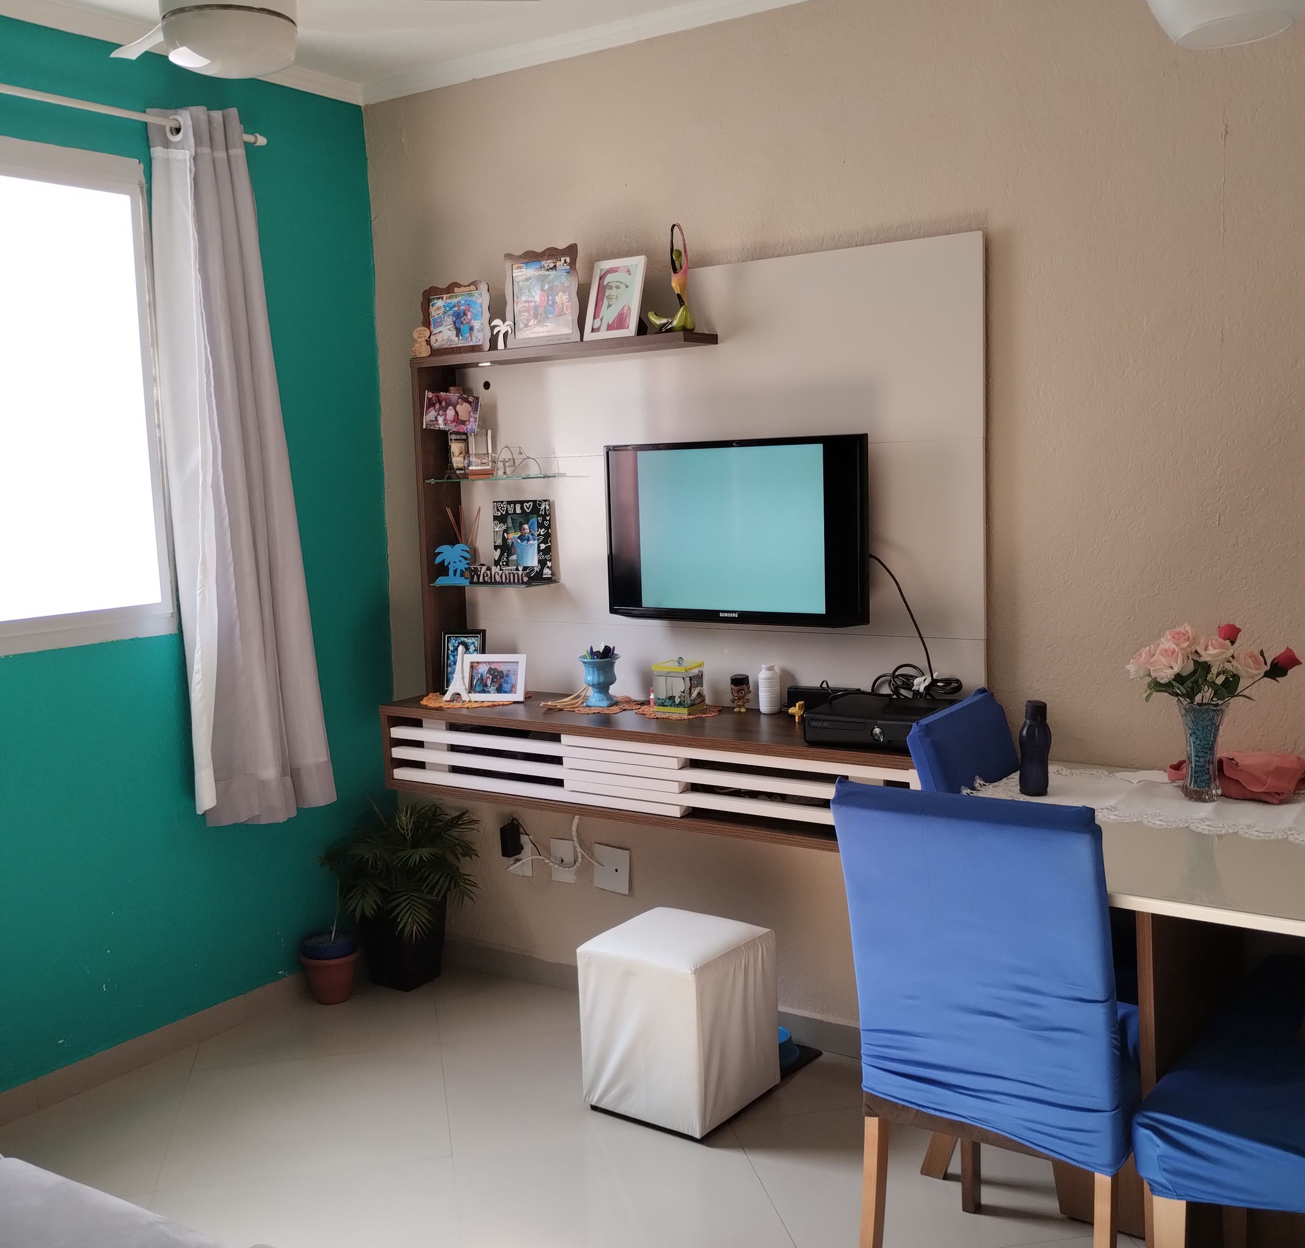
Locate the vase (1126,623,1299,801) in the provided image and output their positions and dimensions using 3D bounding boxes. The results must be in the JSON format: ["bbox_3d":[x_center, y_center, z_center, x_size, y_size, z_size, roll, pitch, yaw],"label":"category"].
[{"bbox_3d":[1.078,0.169,2.704,0.300,0.337,0.260,2,8,34],"label":"vase"}]

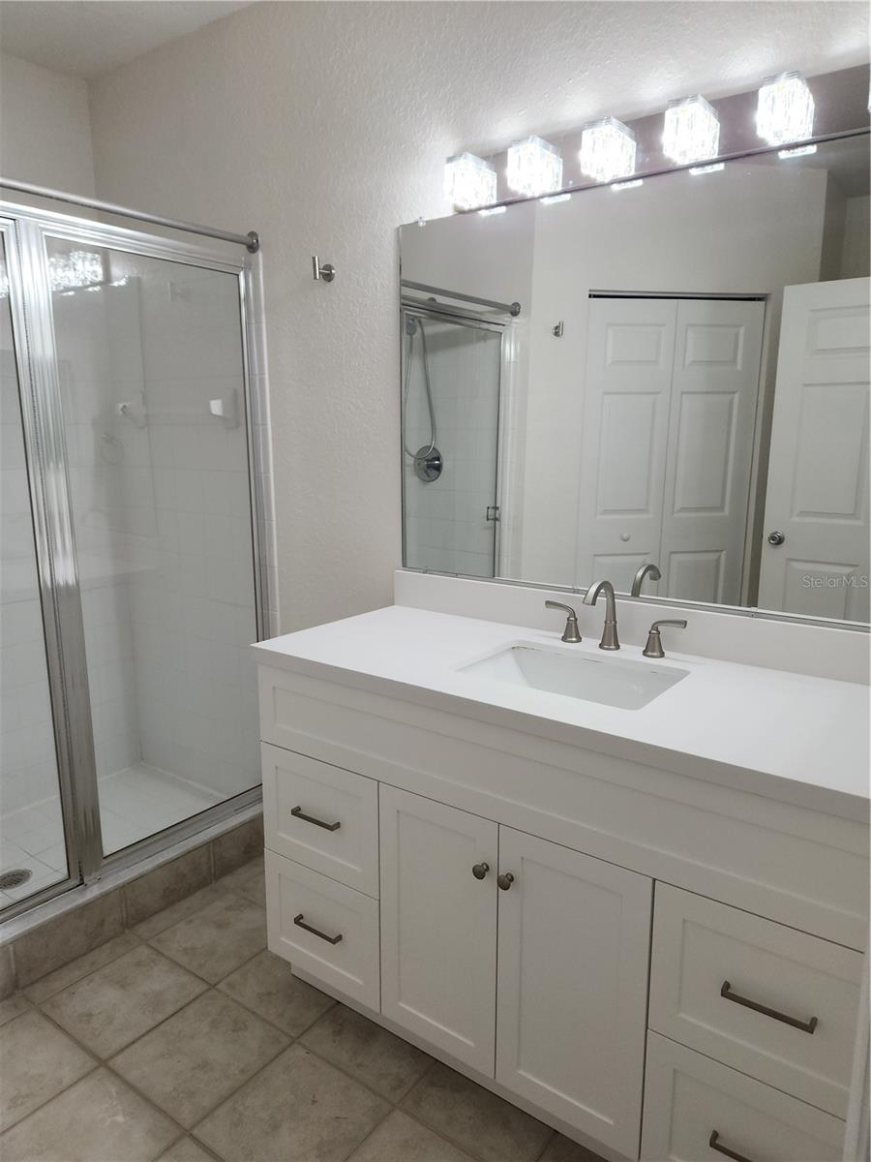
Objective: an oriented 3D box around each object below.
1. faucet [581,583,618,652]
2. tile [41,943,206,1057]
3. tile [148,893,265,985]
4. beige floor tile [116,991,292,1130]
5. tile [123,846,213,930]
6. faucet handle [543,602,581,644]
[{"bbox_3d":[0.376,0.084,1.742,0.053,0.165,0.160,8,13,36],"label":"faucet"},{"bbox_3d":[-0.785,1.062,1.963,0.300,0.010,0.303,8,13,36],"label":"tile"},{"bbox_3d":[-0.598,1.016,2.205,0.300,0.010,0.302,8,13,36],"label":"tile"},{"bbox_3d":[-0.541,1.095,1.790,0.300,0.010,0.300,8,13,36],"label":"beige floor tile"},{"bbox_3d":[-0.799,0.914,2.332,0.010,0.145,0.302,8,13,36],"label":"tile"},{"bbox_3d":[0.309,0.097,1.866,0.103,0.092,0.053,8,13,36],"label":"faucet handle"}]

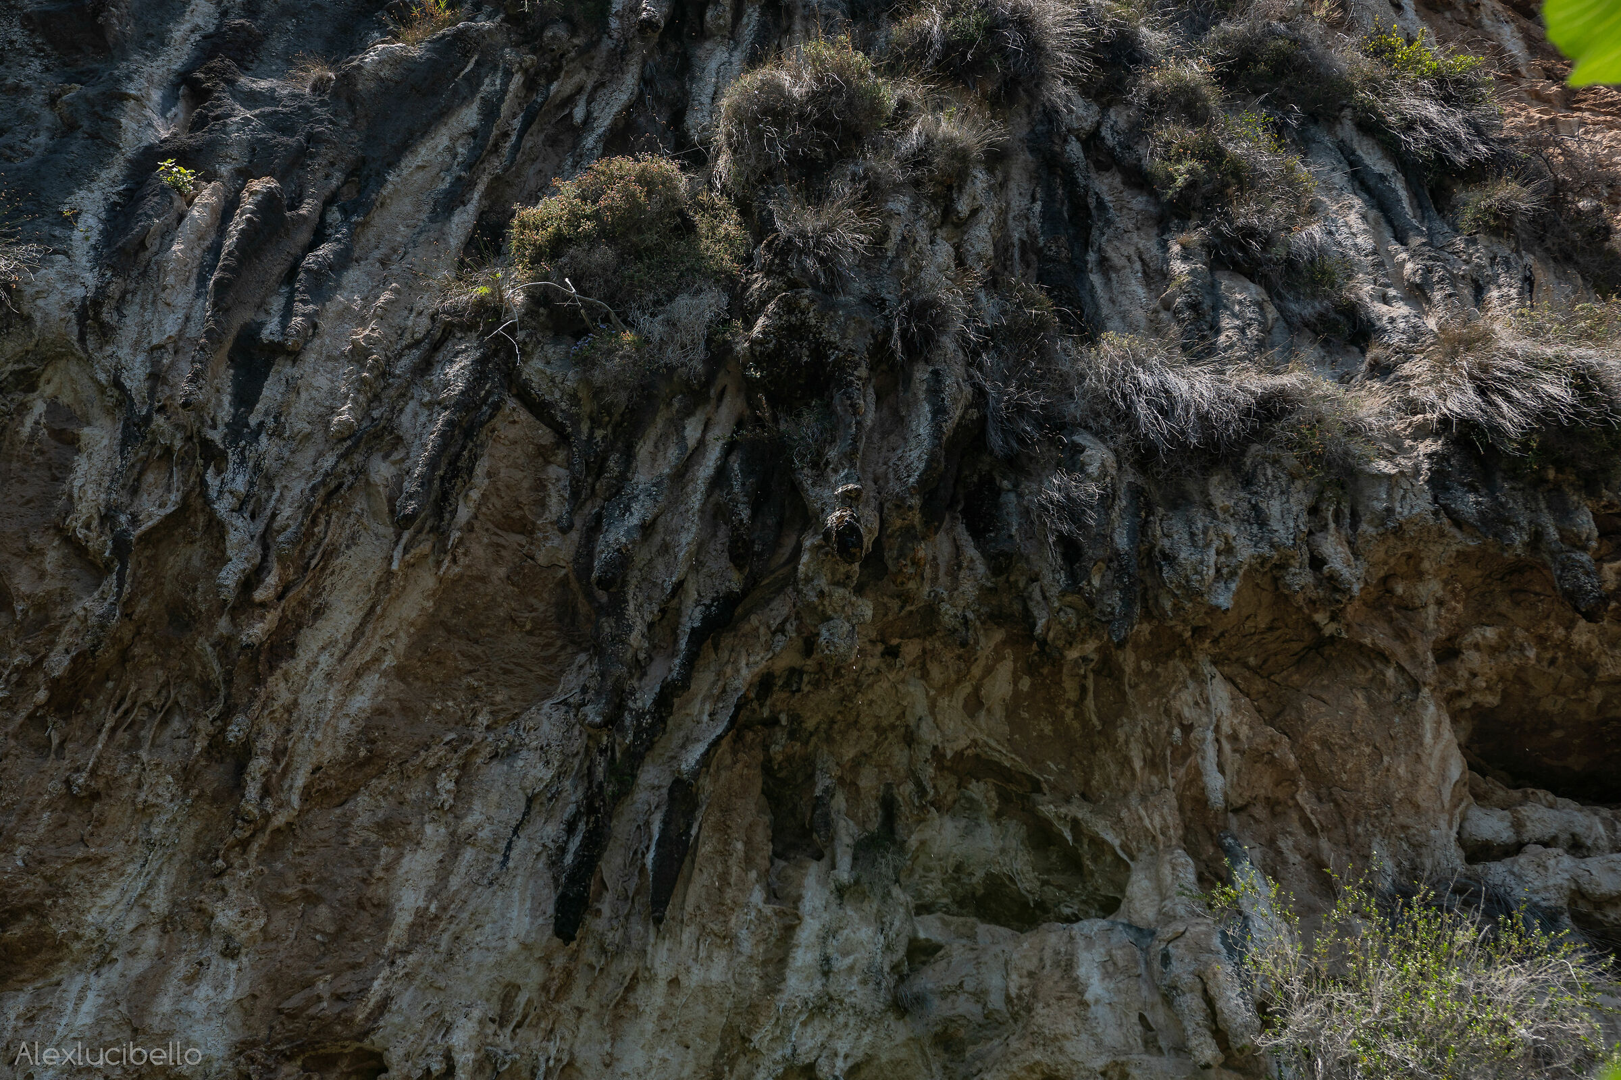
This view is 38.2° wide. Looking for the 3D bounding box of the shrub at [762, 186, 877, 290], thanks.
[{"bbox_3d":[0.047,-1.597,12.400,0.592,0.523,0.480,0,-18,0],"label":"shrub"}]

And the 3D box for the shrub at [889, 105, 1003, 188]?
[{"bbox_3d":[0.745,-2.151,12.800,0.578,0.454,0.450,0,-18,0],"label":"shrub"}]

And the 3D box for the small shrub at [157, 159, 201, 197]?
[{"bbox_3d":[-3.456,-1.981,12.800,0.235,0.197,0.190,0,-18,0],"label":"small shrub"}]

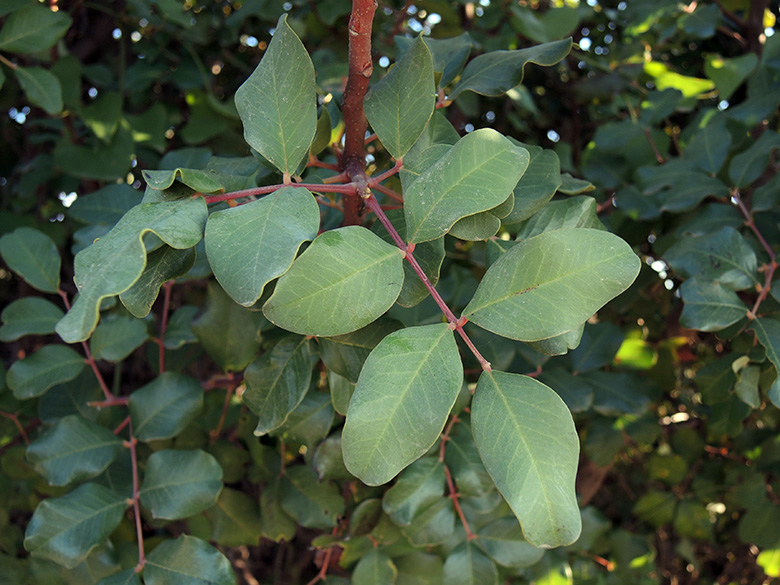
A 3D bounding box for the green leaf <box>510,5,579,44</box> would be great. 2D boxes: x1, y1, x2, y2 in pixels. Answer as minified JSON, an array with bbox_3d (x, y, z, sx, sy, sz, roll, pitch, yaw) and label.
[{"bbox_3d":[0.176,-0.306,0.720,0.080,0.052,0.025,0,-14,0],"label":"green leaf"}]

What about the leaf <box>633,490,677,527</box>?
[{"bbox_3d":[0.360,0.292,0.850,0.068,0.043,0.014,-10,-28,-12],"label":"leaf"}]

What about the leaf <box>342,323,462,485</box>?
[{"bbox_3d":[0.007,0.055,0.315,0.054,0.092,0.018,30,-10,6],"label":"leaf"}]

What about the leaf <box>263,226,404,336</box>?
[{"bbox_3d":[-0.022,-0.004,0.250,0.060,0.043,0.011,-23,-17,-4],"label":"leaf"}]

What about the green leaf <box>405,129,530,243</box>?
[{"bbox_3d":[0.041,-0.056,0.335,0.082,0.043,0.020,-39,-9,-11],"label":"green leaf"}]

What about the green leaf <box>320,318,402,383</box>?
[{"bbox_3d":[-0.013,0.027,0.311,0.045,0.040,0.012,12,-31,1],"label":"green leaf"}]

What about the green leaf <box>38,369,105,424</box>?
[{"bbox_3d":[-0.257,0.084,0.510,0.055,0.049,0.020,0,-14,0],"label":"green leaf"}]

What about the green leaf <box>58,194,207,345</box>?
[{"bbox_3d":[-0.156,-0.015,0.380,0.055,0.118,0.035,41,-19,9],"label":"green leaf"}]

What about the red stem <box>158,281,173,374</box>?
[{"bbox_3d":[-0.171,0.027,0.480,0.005,0.073,0.006,4,0,0],"label":"red stem"}]

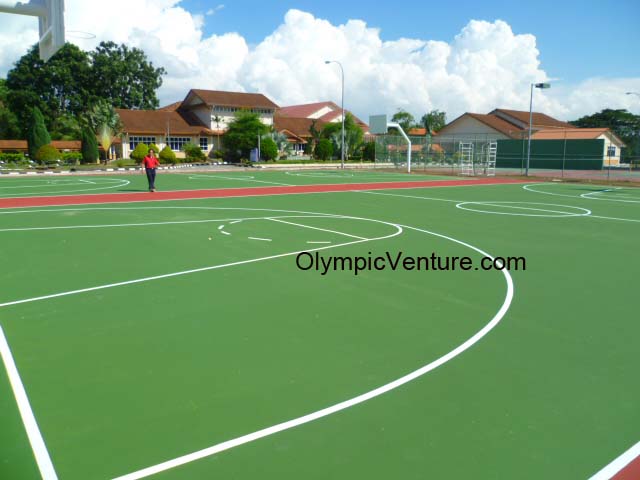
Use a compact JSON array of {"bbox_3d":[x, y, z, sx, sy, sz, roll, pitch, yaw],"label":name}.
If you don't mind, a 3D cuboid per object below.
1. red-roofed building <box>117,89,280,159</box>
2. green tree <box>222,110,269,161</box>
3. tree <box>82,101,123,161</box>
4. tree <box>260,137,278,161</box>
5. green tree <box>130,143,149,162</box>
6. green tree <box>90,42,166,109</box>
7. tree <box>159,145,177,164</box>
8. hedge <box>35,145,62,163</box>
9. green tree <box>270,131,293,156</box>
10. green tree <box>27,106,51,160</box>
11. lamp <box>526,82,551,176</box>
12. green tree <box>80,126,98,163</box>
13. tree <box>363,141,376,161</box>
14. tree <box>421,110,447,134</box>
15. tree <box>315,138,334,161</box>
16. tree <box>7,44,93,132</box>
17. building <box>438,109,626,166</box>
[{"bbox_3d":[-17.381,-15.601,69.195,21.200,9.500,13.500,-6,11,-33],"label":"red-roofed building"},{"bbox_3d":[-7.715,-10.769,53.975,4.900,5.320,4.660,-1,10,-8],"label":"green tree"},{"bbox_3d":[-19.363,-9.564,46.088,3.560,5.540,3.200,-3,10,-22],"label":"tree"},{"bbox_3d":[-5.189,-9.346,53.197,1.850,2.530,1.850,0,10,-6],"label":"tree"},{"bbox_3d":[-18.254,-8.772,52.500,1.771,1.998,1.771,0,9,0],"label":"green tree"},{"bbox_3d":[-28.005,-20.328,75.728,11.410,16.330,11.410,1,10,0],"label":"green tree"},{"bbox_3d":[-15.734,-8.810,53.500,1.754,1.985,1.754,0,9,0],"label":"tree"},{"bbox_3d":[-24.671,-7.808,47.000,2.246,1.610,2.246,0,9,0],"label":"hedge"},{"bbox_3d":[-4.685,-11.561,63.000,2.597,3.356,2.597,0,9,0],"label":"green tree"},{"bbox_3d":[-28.289,-10.502,52.030,2.410,5.670,2.410,1,10,0],"label":"green tree"},{"bbox_3d":[15.926,-8.026,37.938,1.760,6.590,0.450,-3,10,-22],"label":"lamp"},{"bbox_3d":[-24.108,-9.925,54.147,1.880,3.810,1.880,1,10,0],"label":"green tree"},{"bbox_3d":[5.370,-9.679,56.162,1.520,2.190,1.520,2,10,5],"label":"tree"},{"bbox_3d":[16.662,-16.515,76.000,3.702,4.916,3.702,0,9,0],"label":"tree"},{"bbox_3d":[0.531,-10.643,61.080,2.180,2.620,2.180,1,10,0],"label":"tree"},{"bbox_3d":[-37.052,-18.903,70.913,11.780,15.030,11.190,-4,11,-27],"label":"tree"},{"bbox_3d":[31.983,-15.370,75.937,17.000,8.400,22.000,-6,12,-36],"label":"building"}]

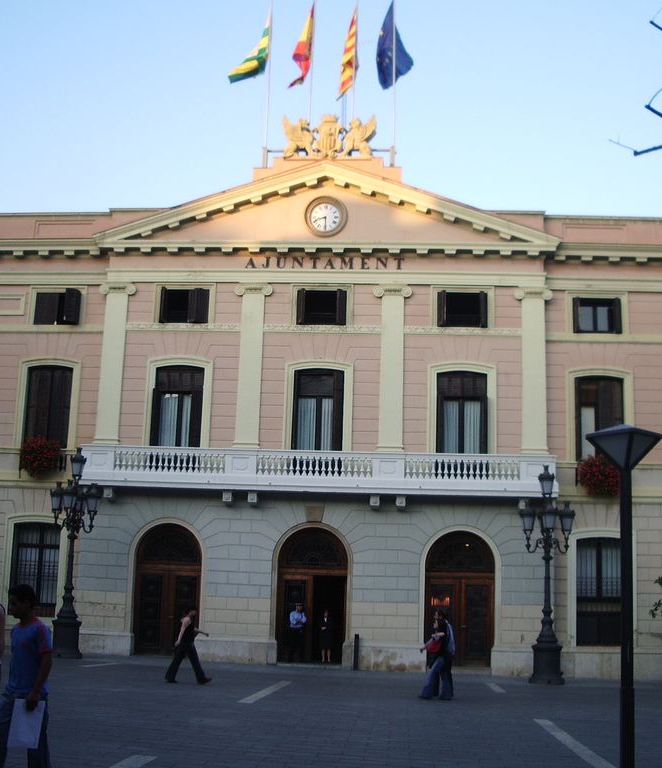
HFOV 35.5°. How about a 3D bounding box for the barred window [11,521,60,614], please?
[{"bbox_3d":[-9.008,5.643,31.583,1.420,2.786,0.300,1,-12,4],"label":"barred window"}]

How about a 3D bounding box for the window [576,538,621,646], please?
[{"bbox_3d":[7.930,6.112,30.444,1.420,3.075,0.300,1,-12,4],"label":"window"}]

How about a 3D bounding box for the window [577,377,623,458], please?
[{"bbox_3d":[8.150,1.036,31.457,1.379,2.564,0.250,1,-12,4],"label":"window"}]

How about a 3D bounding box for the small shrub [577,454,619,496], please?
[{"bbox_3d":[8.063,2.745,31.011,1.380,1.170,0.600,1,-12,4],"label":"small shrub"}]

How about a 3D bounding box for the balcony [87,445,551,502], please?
[{"bbox_3d":[-0.429,2.666,31.153,14.153,1.217,1.100,1,-12,4],"label":"balcony"}]

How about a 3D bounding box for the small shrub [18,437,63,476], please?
[{"bbox_3d":[-8.992,2.259,32.187,1.300,1.180,0.600,1,-12,4],"label":"small shrub"}]

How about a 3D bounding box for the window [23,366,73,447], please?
[{"bbox_3d":[-8.881,0.727,32.569,1.379,2.598,0.250,1,-12,4],"label":"window"}]

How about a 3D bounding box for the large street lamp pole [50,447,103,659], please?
[{"bbox_3d":[-7.335,4.811,29.909,1.500,5.988,1.500,1,-10,5],"label":"large street lamp pole"}]

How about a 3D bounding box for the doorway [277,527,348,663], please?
[{"bbox_3d":[-0.536,6.208,30.616,1.946,3.914,0.400,1,-12,4],"label":"doorway"}]

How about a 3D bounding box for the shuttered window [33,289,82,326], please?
[{"bbox_3d":[-8.740,-2.448,33.095,1.459,1.242,0.250,1,-12,4],"label":"shuttered window"}]

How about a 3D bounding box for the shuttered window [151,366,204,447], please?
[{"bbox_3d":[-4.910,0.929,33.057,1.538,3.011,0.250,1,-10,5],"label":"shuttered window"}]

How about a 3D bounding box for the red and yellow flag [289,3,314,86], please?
[{"bbox_3d":[-0.949,-11.270,34.471,0.869,3.150,0.600,1,-12,4],"label":"red and yellow flag"}]

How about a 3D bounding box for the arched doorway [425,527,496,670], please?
[{"bbox_3d":[3.920,6.450,31.278,2.065,3.955,0.400,1,-10,5],"label":"arched doorway"}]

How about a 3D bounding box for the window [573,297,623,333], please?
[{"bbox_3d":[8.340,-2.128,32.377,1.464,1.167,0.300,1,-12,4],"label":"window"}]

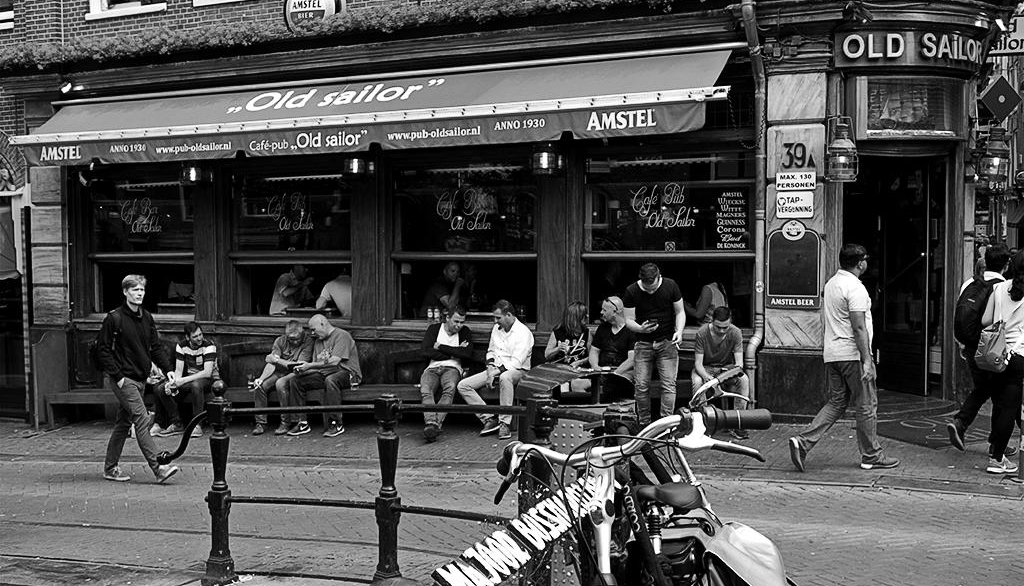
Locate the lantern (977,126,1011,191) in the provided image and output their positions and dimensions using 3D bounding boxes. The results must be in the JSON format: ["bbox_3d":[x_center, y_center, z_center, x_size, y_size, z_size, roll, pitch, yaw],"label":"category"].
[{"bbox_3d":[4.538,-1.256,10.850,0.290,0.600,0.290,1,2,26],"label":"lantern"}]

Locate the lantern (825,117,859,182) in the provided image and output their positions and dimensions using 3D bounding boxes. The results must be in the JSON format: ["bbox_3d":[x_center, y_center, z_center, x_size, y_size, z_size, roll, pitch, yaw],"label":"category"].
[{"bbox_3d":[2.742,-1.194,9.600,0.280,0.540,0.280,1,3,27],"label":"lantern"}]

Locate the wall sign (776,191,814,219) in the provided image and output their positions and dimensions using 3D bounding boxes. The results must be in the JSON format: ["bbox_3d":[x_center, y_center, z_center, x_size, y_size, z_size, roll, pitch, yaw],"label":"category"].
[{"bbox_3d":[2.709,-0.846,11.030,0.355,0.257,0.020,1,2,24],"label":"wall sign"}]

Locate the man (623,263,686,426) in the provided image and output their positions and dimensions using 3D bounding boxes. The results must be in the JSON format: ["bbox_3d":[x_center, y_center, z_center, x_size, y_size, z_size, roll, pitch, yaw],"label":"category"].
[{"bbox_3d":[1.336,0.540,10.738,0.570,1.620,0.420,0,2,7],"label":"man"}]

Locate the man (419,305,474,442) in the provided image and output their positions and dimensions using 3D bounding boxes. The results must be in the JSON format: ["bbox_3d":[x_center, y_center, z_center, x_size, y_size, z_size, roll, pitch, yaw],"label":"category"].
[{"bbox_3d":[-0.670,0.775,11.985,0.580,1.300,0.880,0,2,14],"label":"man"}]

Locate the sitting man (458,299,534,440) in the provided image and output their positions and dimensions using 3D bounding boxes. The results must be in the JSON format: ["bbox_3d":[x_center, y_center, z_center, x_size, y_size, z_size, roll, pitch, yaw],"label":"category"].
[{"bbox_3d":[-0.153,0.680,10.700,0.580,1.240,0.800,1,3,37],"label":"sitting man"}]

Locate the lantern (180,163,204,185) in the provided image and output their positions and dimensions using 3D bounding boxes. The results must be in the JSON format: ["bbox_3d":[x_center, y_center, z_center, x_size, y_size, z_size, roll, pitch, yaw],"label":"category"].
[{"bbox_3d":[-3.831,-1.532,13.818,0.270,0.500,0.270,1,2,26],"label":"lantern"}]

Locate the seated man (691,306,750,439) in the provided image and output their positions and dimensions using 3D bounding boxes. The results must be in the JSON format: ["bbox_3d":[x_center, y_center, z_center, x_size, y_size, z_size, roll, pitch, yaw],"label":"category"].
[{"bbox_3d":[1.780,0.640,9.800,0.540,1.090,0.780,0,2,14],"label":"seated man"}]

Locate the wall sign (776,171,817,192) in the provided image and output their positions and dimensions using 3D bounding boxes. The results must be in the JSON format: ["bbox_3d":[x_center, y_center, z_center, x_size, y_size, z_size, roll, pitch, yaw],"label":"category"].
[{"bbox_3d":[2.722,-1.067,11.037,0.380,0.175,0.020,1,2,26],"label":"wall sign"}]

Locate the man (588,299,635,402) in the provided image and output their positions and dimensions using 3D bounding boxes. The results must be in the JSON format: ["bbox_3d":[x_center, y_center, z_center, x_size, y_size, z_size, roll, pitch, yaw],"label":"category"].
[{"bbox_3d":[0.994,0.693,11.294,0.560,1.300,0.800,0,2,18],"label":"man"}]

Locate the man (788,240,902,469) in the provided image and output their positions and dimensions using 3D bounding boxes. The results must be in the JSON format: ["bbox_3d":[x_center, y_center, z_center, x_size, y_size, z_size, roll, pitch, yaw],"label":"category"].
[{"bbox_3d":[2.537,0.482,8.750,0.850,1.700,0.500,-1,2,-16],"label":"man"}]

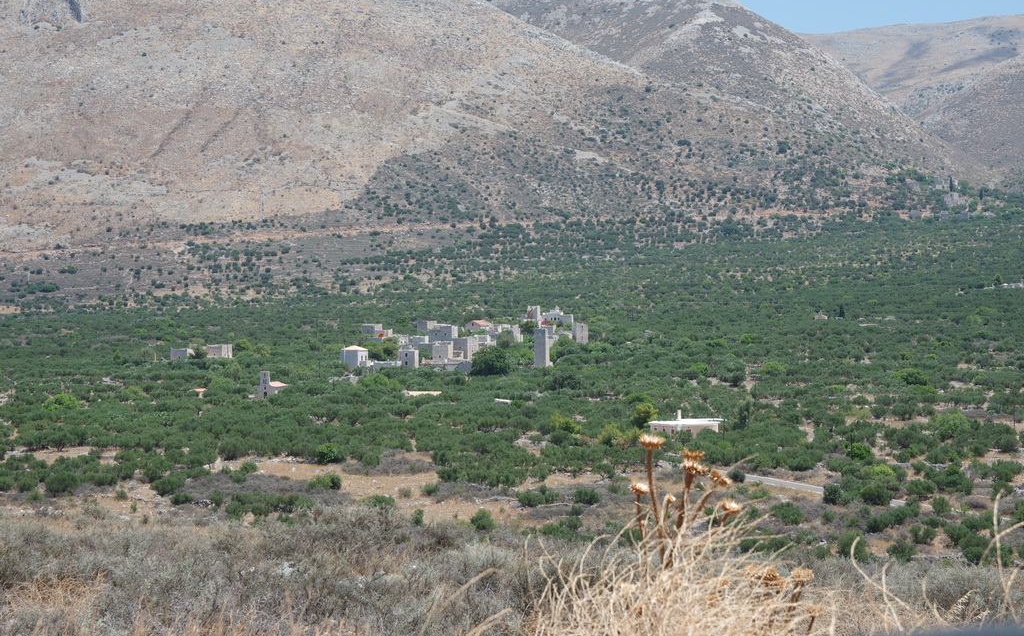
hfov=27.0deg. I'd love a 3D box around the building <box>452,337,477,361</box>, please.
[{"bbox_3d":[-17.148,11.432,785.000,5.700,8.482,8.200,1,1,26],"label":"building"}]

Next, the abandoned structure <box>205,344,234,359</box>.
[{"bbox_3d":[-114.243,13.354,830.000,7.000,6.044,8.000,0,1,20],"label":"abandoned structure"}]

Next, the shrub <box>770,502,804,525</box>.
[{"bbox_3d":[37.273,26.450,288.000,4.600,3.247,3.910,0,1,0],"label":"shrub"}]

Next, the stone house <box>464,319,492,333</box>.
[{"bbox_3d":[-15.187,3.853,965.000,7.600,5.400,10.200,0,1,27],"label":"stone house"}]

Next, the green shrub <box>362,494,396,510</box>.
[{"bbox_3d":[-18.985,26.399,305.000,4.872,2.507,4.141,0,1,0],"label":"green shrub"}]

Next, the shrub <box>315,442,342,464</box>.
[{"bbox_3d":[-38.237,28.494,446.000,5.200,4.200,4.900,0,1,0],"label":"shrub"}]

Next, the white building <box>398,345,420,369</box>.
[{"bbox_3d":[-41.073,15.548,853.000,6.400,8.800,6.400,0,1,12],"label":"white building"}]

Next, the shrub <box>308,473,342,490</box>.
[{"bbox_3d":[-29.087,25.617,332.000,5.303,2.729,4.507,0,1,0],"label":"shrub"}]

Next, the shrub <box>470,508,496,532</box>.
[{"bbox_3d":[-3.749,26.504,280.000,3.420,3.157,2.907,0,1,0],"label":"shrub"}]

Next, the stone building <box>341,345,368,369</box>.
[{"bbox_3d":[-61.589,15.750,834.000,8.200,9.700,8.000,0,1,26],"label":"stone building"}]

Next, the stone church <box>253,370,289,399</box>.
[{"bbox_3d":[-67.788,19.237,600.000,6.800,8.315,10.000,0,1,14],"label":"stone church"}]

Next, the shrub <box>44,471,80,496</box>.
[{"bbox_3d":[-81.720,30.052,387.000,6.300,4.100,5.600,0,1,0],"label":"shrub"}]

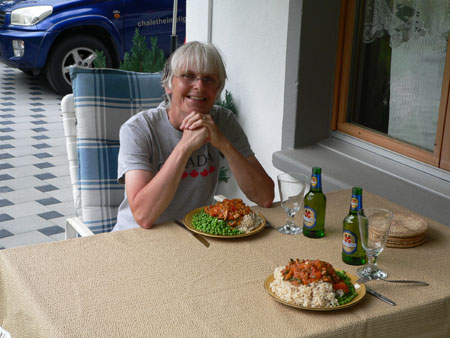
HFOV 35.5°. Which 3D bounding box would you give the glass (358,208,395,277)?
[{"bbox_3d":[0.400,0.203,1.891,0.092,0.172,0.092,1,19,0],"label":"glass"}]

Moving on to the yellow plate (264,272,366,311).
[{"bbox_3d":[0.230,0.305,1.814,0.255,0.027,0.255,1,19,0],"label":"yellow plate"}]

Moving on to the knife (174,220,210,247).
[{"bbox_3d":[-0.103,0.193,2.139,0.021,0.012,0.225,-10,22,-29],"label":"knife"}]

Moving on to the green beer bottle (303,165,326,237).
[{"bbox_3d":[0.272,0.098,2.121,0.067,0.214,0.067,9,21,22],"label":"green beer bottle"}]

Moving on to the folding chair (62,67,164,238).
[{"bbox_3d":[-0.196,0.281,2.450,0.580,1.120,0.650,-8,21,-24],"label":"folding chair"}]

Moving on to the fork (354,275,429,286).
[{"bbox_3d":[0.441,0.299,1.845,0.186,0.022,0.025,2,19,5],"label":"fork"}]

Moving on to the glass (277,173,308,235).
[{"bbox_3d":[0.204,0.108,2.155,0.092,0.172,0.092,1,19,0],"label":"glass"}]

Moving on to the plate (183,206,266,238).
[{"bbox_3d":[-0.003,0.167,2.201,0.255,0.027,0.255,1,19,0],"label":"plate"}]

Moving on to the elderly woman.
[{"bbox_3d":[-0.091,0.231,2.345,0.520,1.280,0.640,-8,21,-24],"label":"elderly woman"}]

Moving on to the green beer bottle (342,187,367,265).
[{"bbox_3d":[0.362,0.157,1.957,0.067,0.214,0.067,9,21,22],"label":"green beer bottle"}]

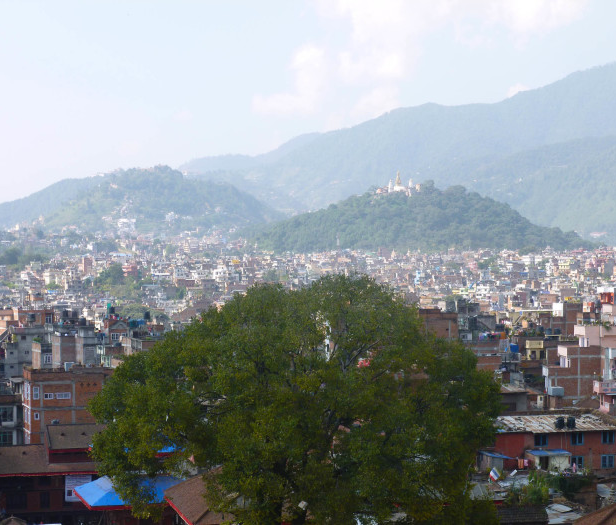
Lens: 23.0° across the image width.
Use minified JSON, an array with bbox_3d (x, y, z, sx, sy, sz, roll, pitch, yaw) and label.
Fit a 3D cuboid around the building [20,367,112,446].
[{"bbox_3d":[-26.700,18.100,169.300,9.200,12.500,6.200,0,1,-18],"label":"building"}]

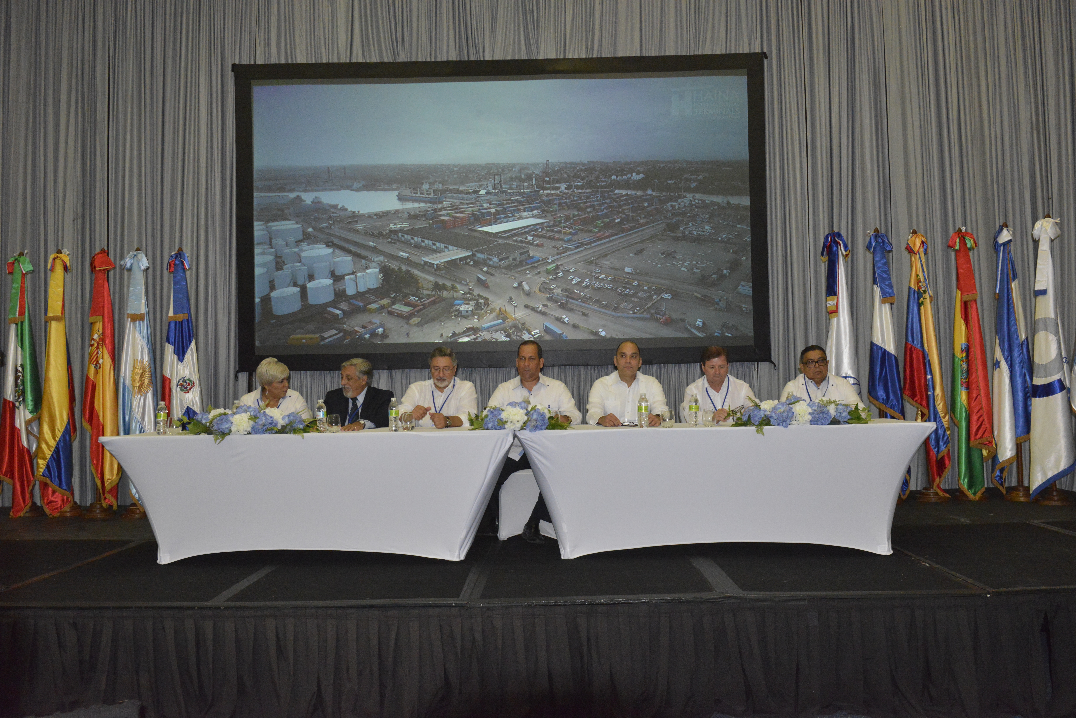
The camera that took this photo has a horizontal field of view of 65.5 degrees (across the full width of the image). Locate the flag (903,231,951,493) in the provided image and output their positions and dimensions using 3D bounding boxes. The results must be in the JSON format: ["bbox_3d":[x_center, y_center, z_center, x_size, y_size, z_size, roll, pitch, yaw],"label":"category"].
[{"bbox_3d":[3.261,0.025,7.014,0.380,2.212,0.300,-1,-2,1],"label":"flag"}]

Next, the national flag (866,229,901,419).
[{"bbox_3d":[2.853,0.031,6.873,0.342,2.190,0.280,-1,-2,1],"label":"national flag"}]

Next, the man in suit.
[{"bbox_3d":[-1.208,0.602,5.644,0.560,1.228,0.800,-2,-2,16],"label":"man in suit"}]

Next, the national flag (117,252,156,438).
[{"bbox_3d":[-3.332,0.164,6.958,0.324,2.162,0.270,-1,-2,1],"label":"national flag"}]

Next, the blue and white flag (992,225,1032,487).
[{"bbox_3d":[3.850,-0.024,6.827,0.332,2.163,0.280,-1,-2,1],"label":"blue and white flag"}]

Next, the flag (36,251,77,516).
[{"bbox_3d":[-4.066,0.185,7.071,0.358,2.221,0.280,-1,-2,1],"label":"flag"}]

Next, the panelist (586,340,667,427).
[{"bbox_3d":[0.602,0.522,5.551,0.560,1.308,0.800,-1,-2,1],"label":"panelist"}]

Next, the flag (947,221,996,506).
[{"bbox_3d":[3.629,0.032,7.004,0.380,2.265,0.300,-1,-2,1],"label":"flag"}]

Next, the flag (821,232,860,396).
[{"bbox_3d":[2.487,0.031,6.879,0.349,2.165,0.280,-1,-2,1],"label":"flag"}]

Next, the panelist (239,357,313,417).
[{"bbox_3d":[-1.782,0.606,5.658,0.530,1.246,0.780,-1,-2,-11],"label":"panelist"}]

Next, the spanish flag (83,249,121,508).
[{"bbox_3d":[-3.708,0.162,7.115,0.320,2.201,0.300,-1,-2,1],"label":"spanish flag"}]

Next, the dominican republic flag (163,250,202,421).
[{"bbox_3d":[-2.940,0.150,6.932,0.343,2.126,0.280,-1,-2,1],"label":"dominican republic flag"}]

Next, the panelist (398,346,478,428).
[{"bbox_3d":[-0.663,0.553,5.608,0.540,1.287,0.720,-1,-2,6],"label":"panelist"}]

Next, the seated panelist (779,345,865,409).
[{"bbox_3d":[1.908,0.525,5.518,0.590,1.247,0.800,-1,-2,1],"label":"seated panelist"}]

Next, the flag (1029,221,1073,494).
[{"bbox_3d":[4.063,-0.038,6.633,0.368,2.207,0.300,-1,-2,1],"label":"flag"}]

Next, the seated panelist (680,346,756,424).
[{"bbox_3d":[1.213,0.536,5.535,0.550,1.254,0.800,-1,-2,1],"label":"seated panelist"}]

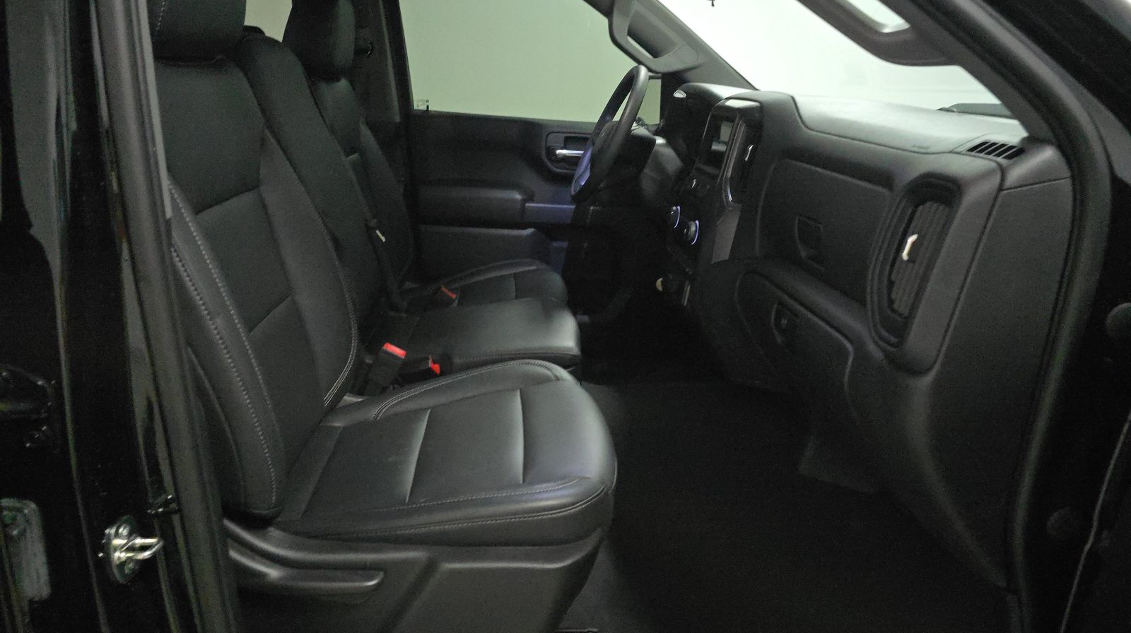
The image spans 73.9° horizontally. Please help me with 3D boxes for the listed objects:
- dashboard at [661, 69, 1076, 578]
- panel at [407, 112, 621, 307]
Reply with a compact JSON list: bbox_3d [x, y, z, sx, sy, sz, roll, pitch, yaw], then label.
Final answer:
[{"bbox_3d":[0.500,-0.167,1.574,0.520,0.605,1.460,2,16,-5],"label":"dashboard"},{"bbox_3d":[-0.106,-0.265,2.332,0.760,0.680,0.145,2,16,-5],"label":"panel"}]

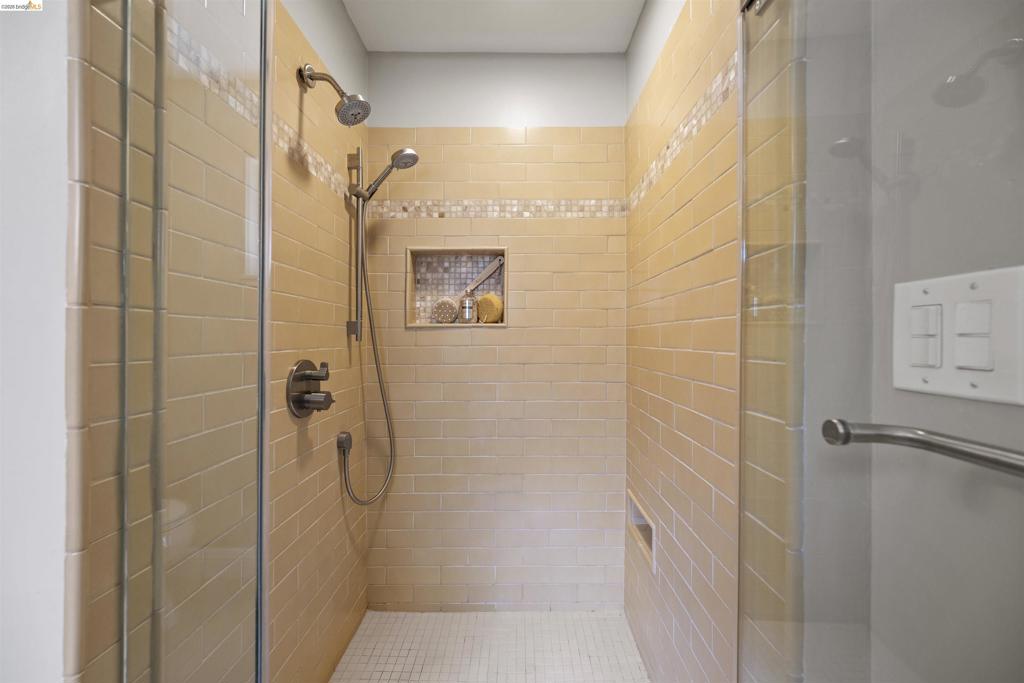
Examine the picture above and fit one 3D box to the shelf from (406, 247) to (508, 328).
[{"bbox_3d":[-0.231,-0.225,1.722,0.427,0.335,0.105,0,0,0],"label":"shelf"}]

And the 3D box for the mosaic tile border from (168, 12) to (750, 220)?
[{"bbox_3d":[-0.067,-0.556,1.178,1.090,0.082,1.010,0,0,1],"label":"mosaic tile border"}]

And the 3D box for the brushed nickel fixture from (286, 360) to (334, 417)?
[{"bbox_3d":[-0.567,0.138,1.167,0.092,0.170,0.170,0,0,1],"label":"brushed nickel fixture"}]

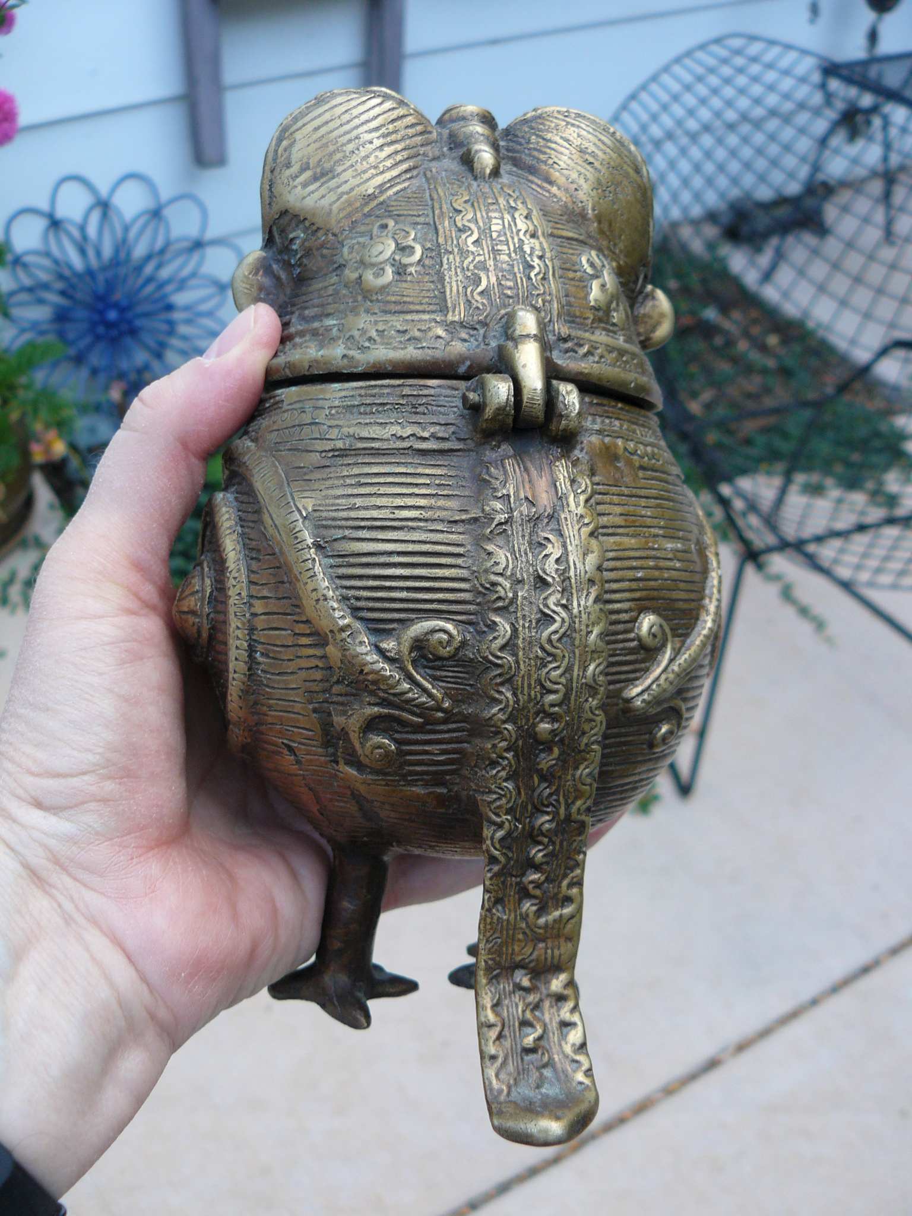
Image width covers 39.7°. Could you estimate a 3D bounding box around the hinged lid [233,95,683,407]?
[{"bbox_3d":[0.003,-0.080,0.279,0.101,0.068,0.097,1,5,-17],"label":"hinged lid"}]

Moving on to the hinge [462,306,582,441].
[{"bbox_3d":[0.012,-0.044,0.237,0.021,0.024,0.014,3,3,-17],"label":"hinge"}]

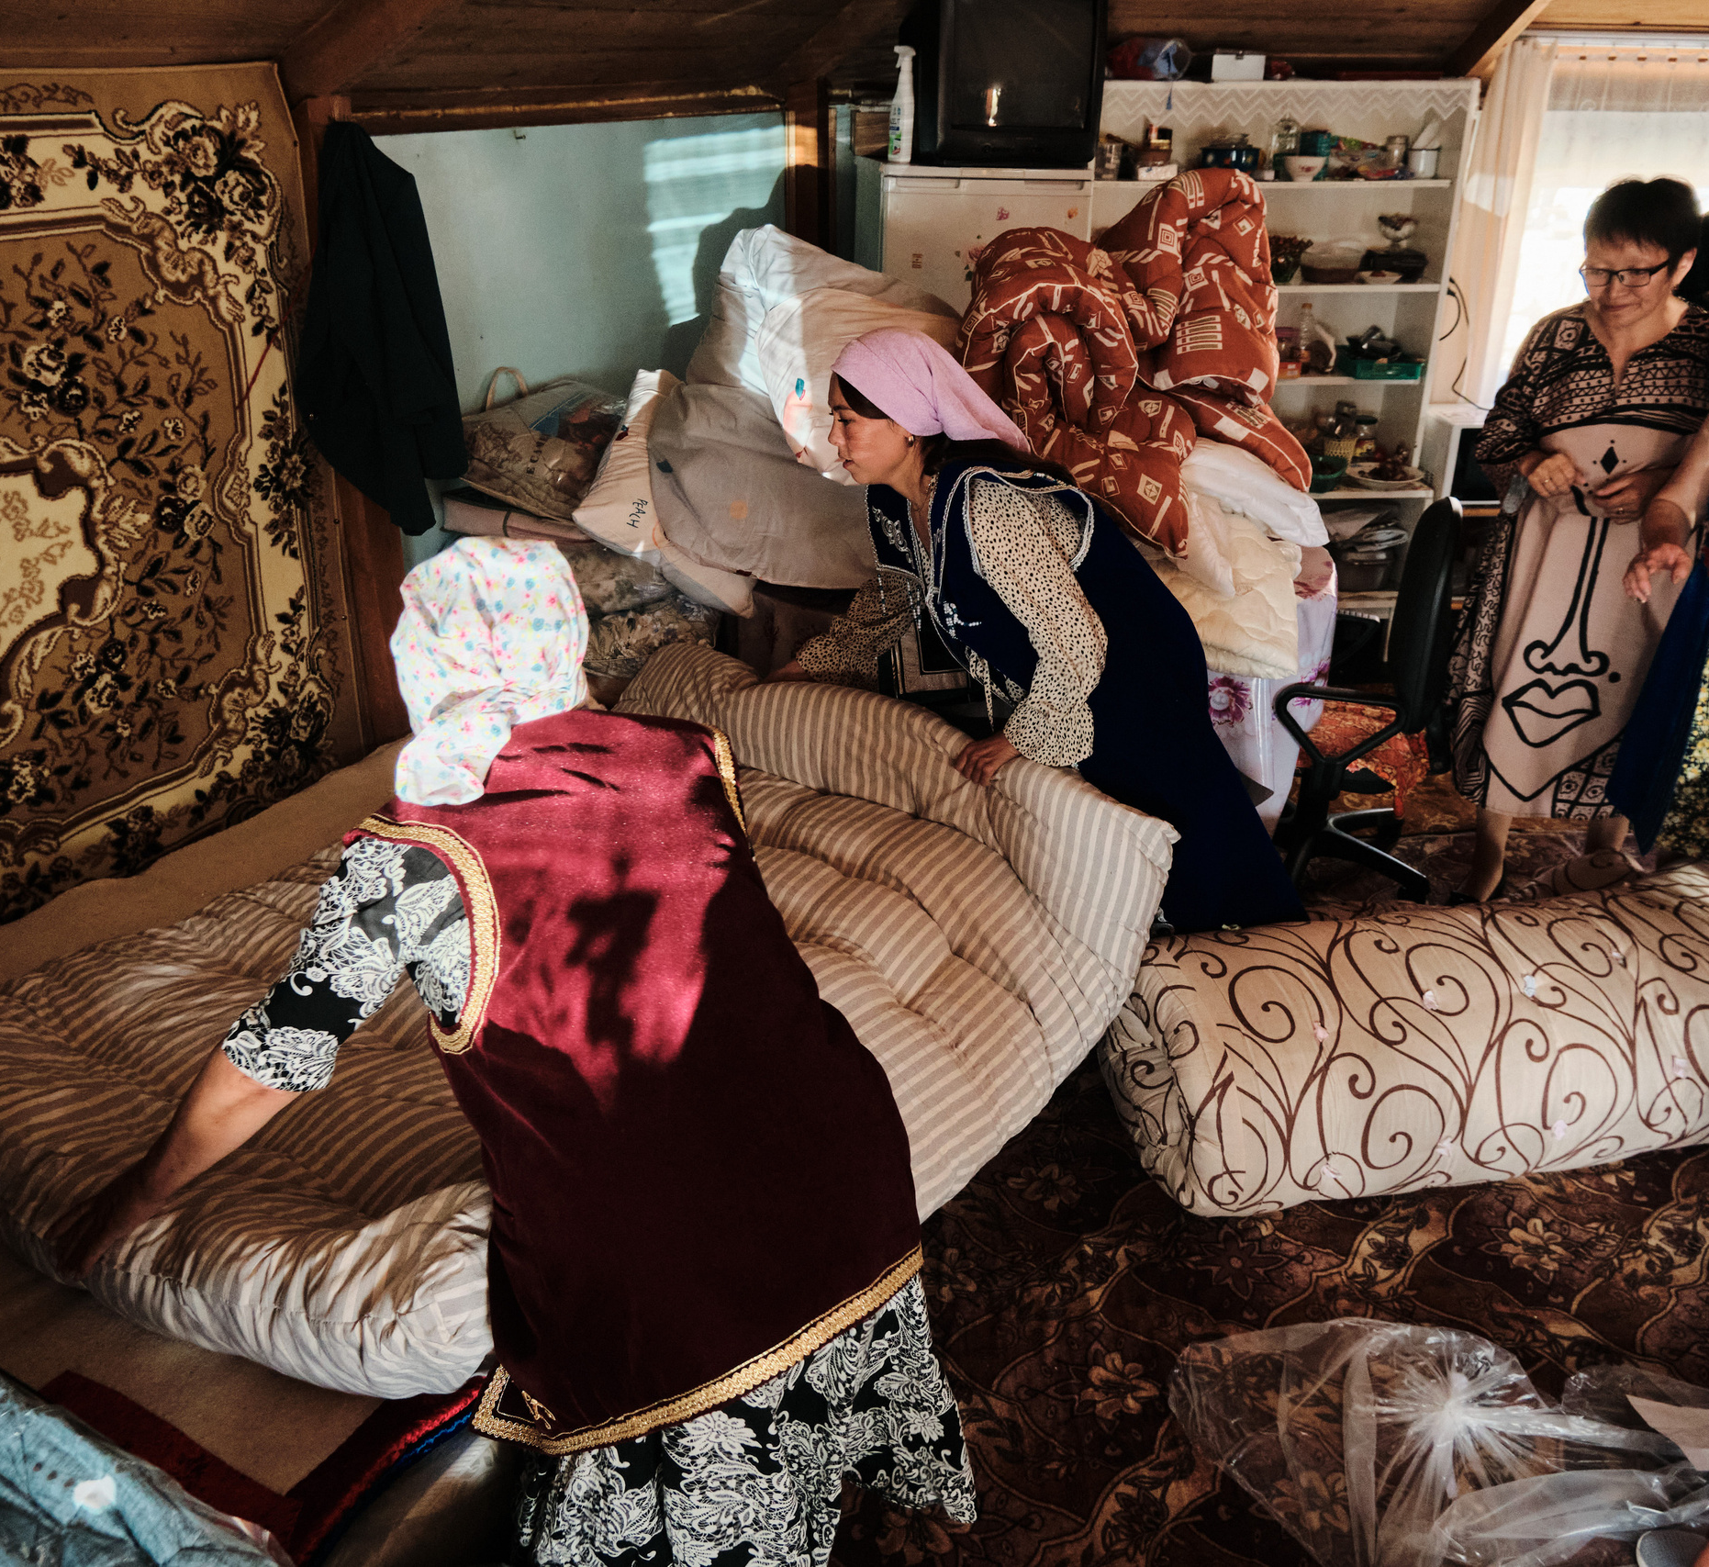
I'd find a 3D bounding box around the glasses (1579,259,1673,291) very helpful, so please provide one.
[{"bbox_3d":[1.518,-0.994,2.930,0.135,0.045,0.140,-32,38,-28],"label":"glasses"}]

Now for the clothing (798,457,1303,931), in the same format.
[{"bbox_3d":[0.372,-0.145,2.861,0.800,1.080,0.530,-9,26,-20],"label":"clothing"}]

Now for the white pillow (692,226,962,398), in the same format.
[{"bbox_3d":[-0.054,-0.966,3.300,0.560,0.430,0.190,24,-8,10],"label":"white pillow"}]

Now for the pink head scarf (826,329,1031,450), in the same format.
[{"bbox_3d":[0.130,-0.658,2.500,0.310,0.185,0.195,-12,25,-4],"label":"pink head scarf"}]

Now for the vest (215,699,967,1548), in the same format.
[{"bbox_3d":[-0.262,0.415,1.624,0.580,1.030,0.660,-16,29,-33],"label":"vest"}]

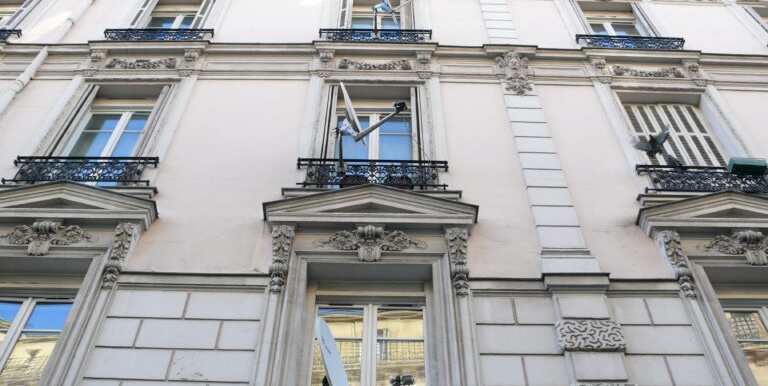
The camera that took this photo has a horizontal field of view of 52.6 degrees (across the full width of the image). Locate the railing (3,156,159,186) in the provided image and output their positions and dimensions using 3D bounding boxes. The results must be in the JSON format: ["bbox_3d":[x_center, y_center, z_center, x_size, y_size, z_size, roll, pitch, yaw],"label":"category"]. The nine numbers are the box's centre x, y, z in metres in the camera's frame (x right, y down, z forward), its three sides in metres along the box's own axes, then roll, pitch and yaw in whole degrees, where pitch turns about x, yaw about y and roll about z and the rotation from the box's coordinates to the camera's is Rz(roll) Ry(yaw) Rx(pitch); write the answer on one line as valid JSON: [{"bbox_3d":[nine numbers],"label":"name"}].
[{"bbox_3d":[-3.078,-0.197,7.958,1.480,0.470,0.150,1,-53,-1],"label":"railing"}]

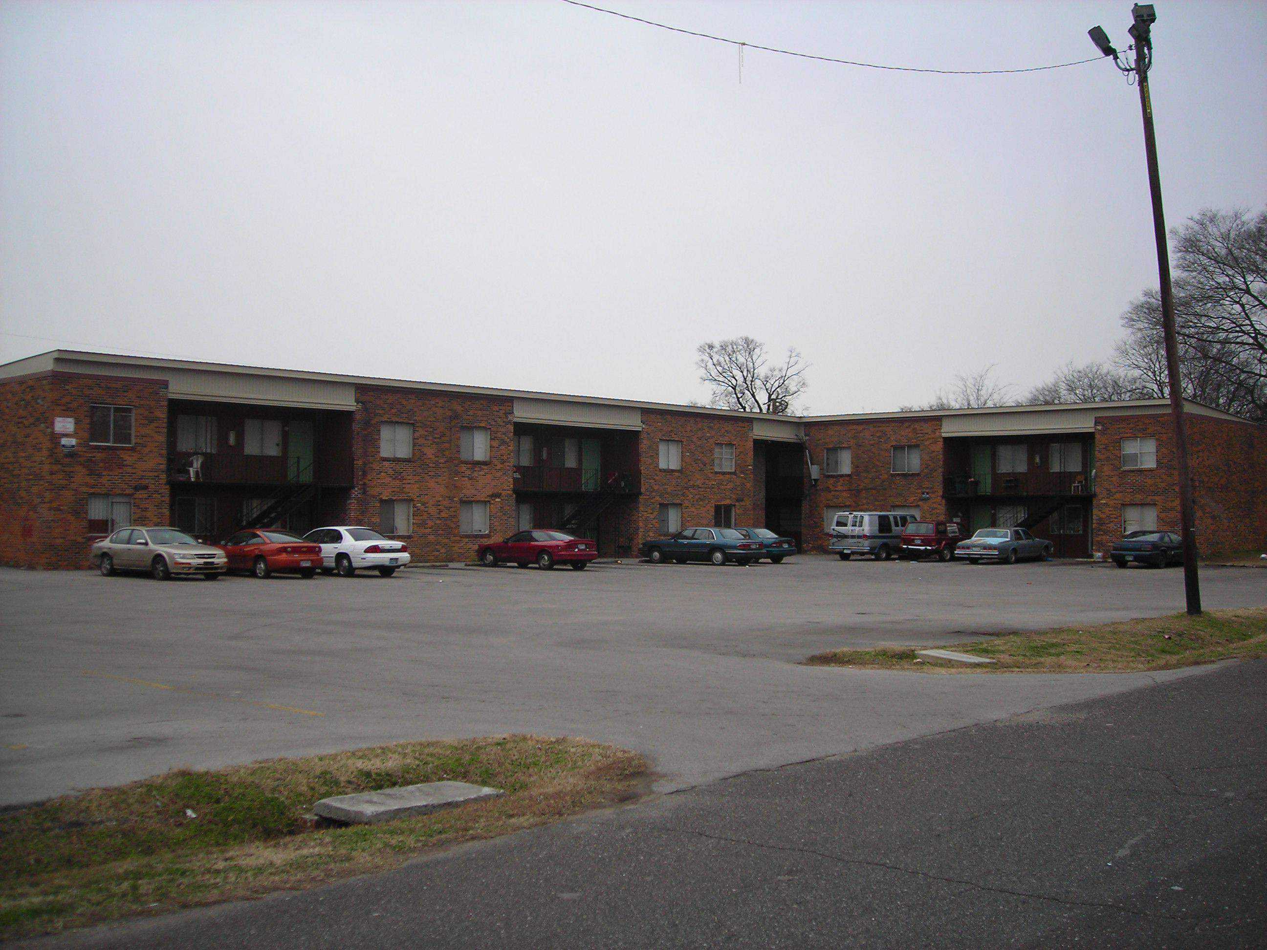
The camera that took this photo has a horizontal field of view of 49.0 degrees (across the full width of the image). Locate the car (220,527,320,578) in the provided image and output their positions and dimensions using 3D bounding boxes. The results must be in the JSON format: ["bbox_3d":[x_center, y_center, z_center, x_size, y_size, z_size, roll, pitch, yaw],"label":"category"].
[{"bbox_3d":[-10.528,2.178,39.079,4.580,1.360,1.720,-1,-2,40],"label":"car"}]

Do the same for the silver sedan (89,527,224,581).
[{"bbox_3d":[-13.304,2.149,38.902,4.800,1.420,1.770,-1,-2,37],"label":"silver sedan"}]

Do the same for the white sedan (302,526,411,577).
[{"bbox_3d":[-8.601,2.203,40.462,5.050,1.410,1.840,-1,-2,37],"label":"white sedan"}]

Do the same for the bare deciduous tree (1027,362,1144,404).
[{"bbox_3d":[29.760,-1.500,91.830,7.790,12.130,7.790,0,-2,0],"label":"bare deciduous tree"}]

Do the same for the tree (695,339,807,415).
[{"bbox_3d":[8.300,-2.550,97.800,7.950,14.360,7.950,0,-2,0],"label":"tree"}]

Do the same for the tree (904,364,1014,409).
[{"bbox_3d":[21.010,-1.340,89.840,7.050,11.610,7.050,0,-2,0],"label":"tree"}]

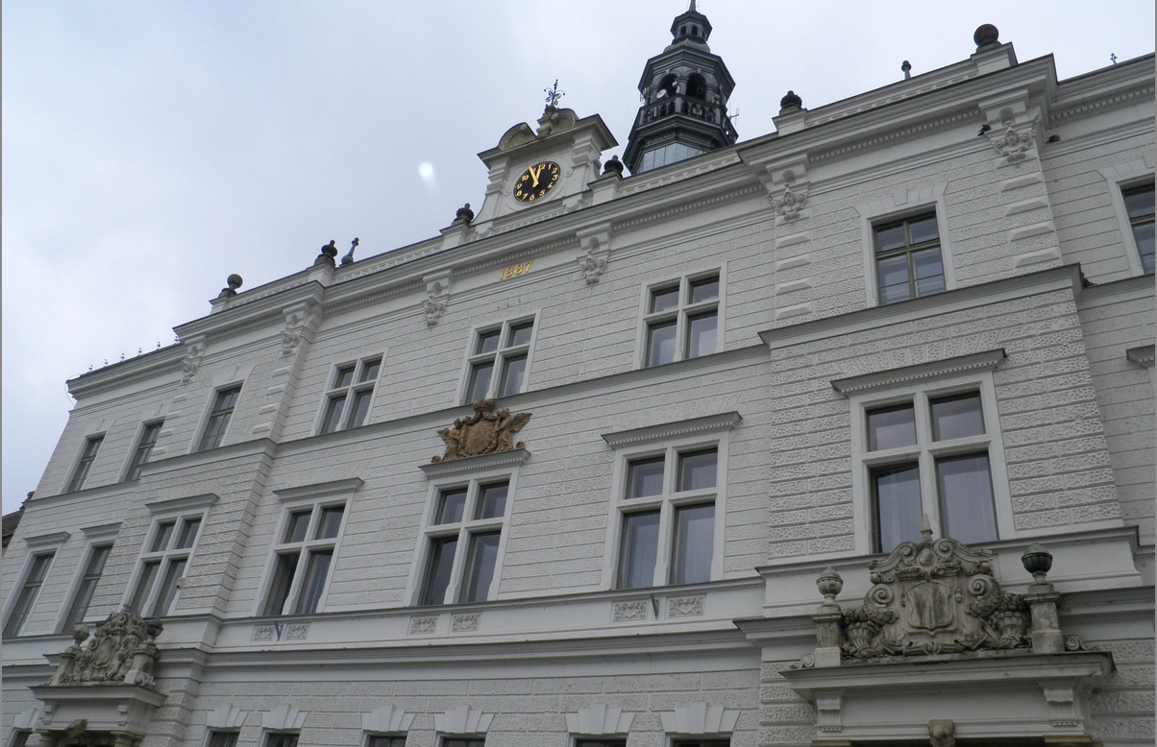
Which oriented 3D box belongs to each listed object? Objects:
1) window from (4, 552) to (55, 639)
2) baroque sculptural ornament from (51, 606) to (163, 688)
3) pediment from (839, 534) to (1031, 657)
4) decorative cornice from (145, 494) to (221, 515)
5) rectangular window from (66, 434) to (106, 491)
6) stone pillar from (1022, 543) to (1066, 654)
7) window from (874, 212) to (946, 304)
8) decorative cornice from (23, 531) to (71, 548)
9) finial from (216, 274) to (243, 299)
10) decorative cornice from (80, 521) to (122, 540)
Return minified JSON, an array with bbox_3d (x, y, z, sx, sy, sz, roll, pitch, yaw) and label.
[{"bbox_3d":[-15.301,6.238,26.001,1.120,2.619,0.189,-12,-38,28],"label":"window"},{"bbox_3d":[-10.377,6.080,20.959,3.105,1.849,0.405,-12,-38,28],"label":"baroque sculptural ornament"},{"bbox_3d":[4.547,2.823,12.352,2.328,1.875,0.359,-12,-38,28],"label":"pediment"},{"bbox_3d":[-9.525,3.166,22.448,2.460,0.246,0.266,-12,-38,28],"label":"decorative cornice"},{"bbox_3d":[-14.467,2.692,27.535,1.011,1.995,0.199,-12,-38,28],"label":"rectangular window"},{"bbox_3d":[5.885,2.890,11.866,0.425,1.593,0.425,-12,-37,29],"label":"stone pillar"},{"bbox_3d":[5.803,-2.004,16.418,1.123,1.998,0.189,-12,-38,28],"label":"window"},{"bbox_3d":[-15.188,4.766,26.711,1.971,0.223,0.209,-12,-38,28],"label":"decorative cornice"},{"bbox_3d":[-10.615,-2.609,28.629,0.540,1.080,0.540,-12,-37,29],"label":"finial"},{"bbox_3d":[-12.531,4.174,24.758,1.942,0.266,0.239,-12,-38,28],"label":"decorative cornice"}]

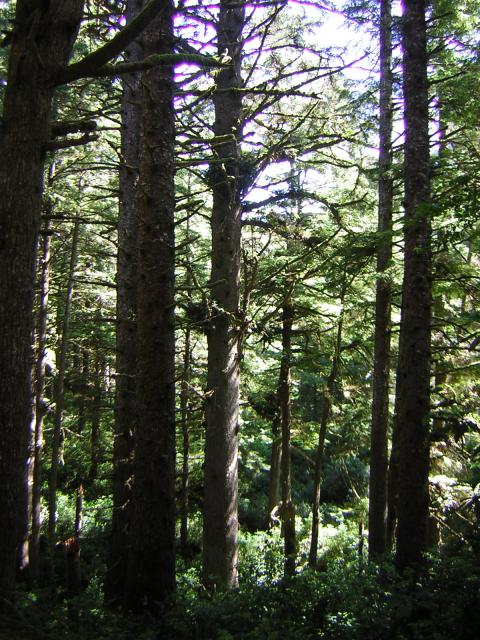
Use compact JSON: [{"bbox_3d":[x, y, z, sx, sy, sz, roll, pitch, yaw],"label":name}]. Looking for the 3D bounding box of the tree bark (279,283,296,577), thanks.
[{"bbox_3d":[0.726,1.603,9.962,0.189,4.329,0.189,0,-4,4],"label":"tree bark"}]

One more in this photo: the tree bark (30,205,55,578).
[{"bbox_3d":[-2.906,0.977,9.815,0.159,5.722,0.159,2,-4,-16],"label":"tree bark"}]

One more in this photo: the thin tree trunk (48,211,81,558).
[{"bbox_3d":[-3.159,1.101,12.000,0.140,6.260,0.140,4,-4,-14],"label":"thin tree trunk"}]

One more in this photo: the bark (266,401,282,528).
[{"bbox_3d":[0.673,2.790,12.888,0.232,2.336,0.232,4,-4,4],"label":"bark"}]

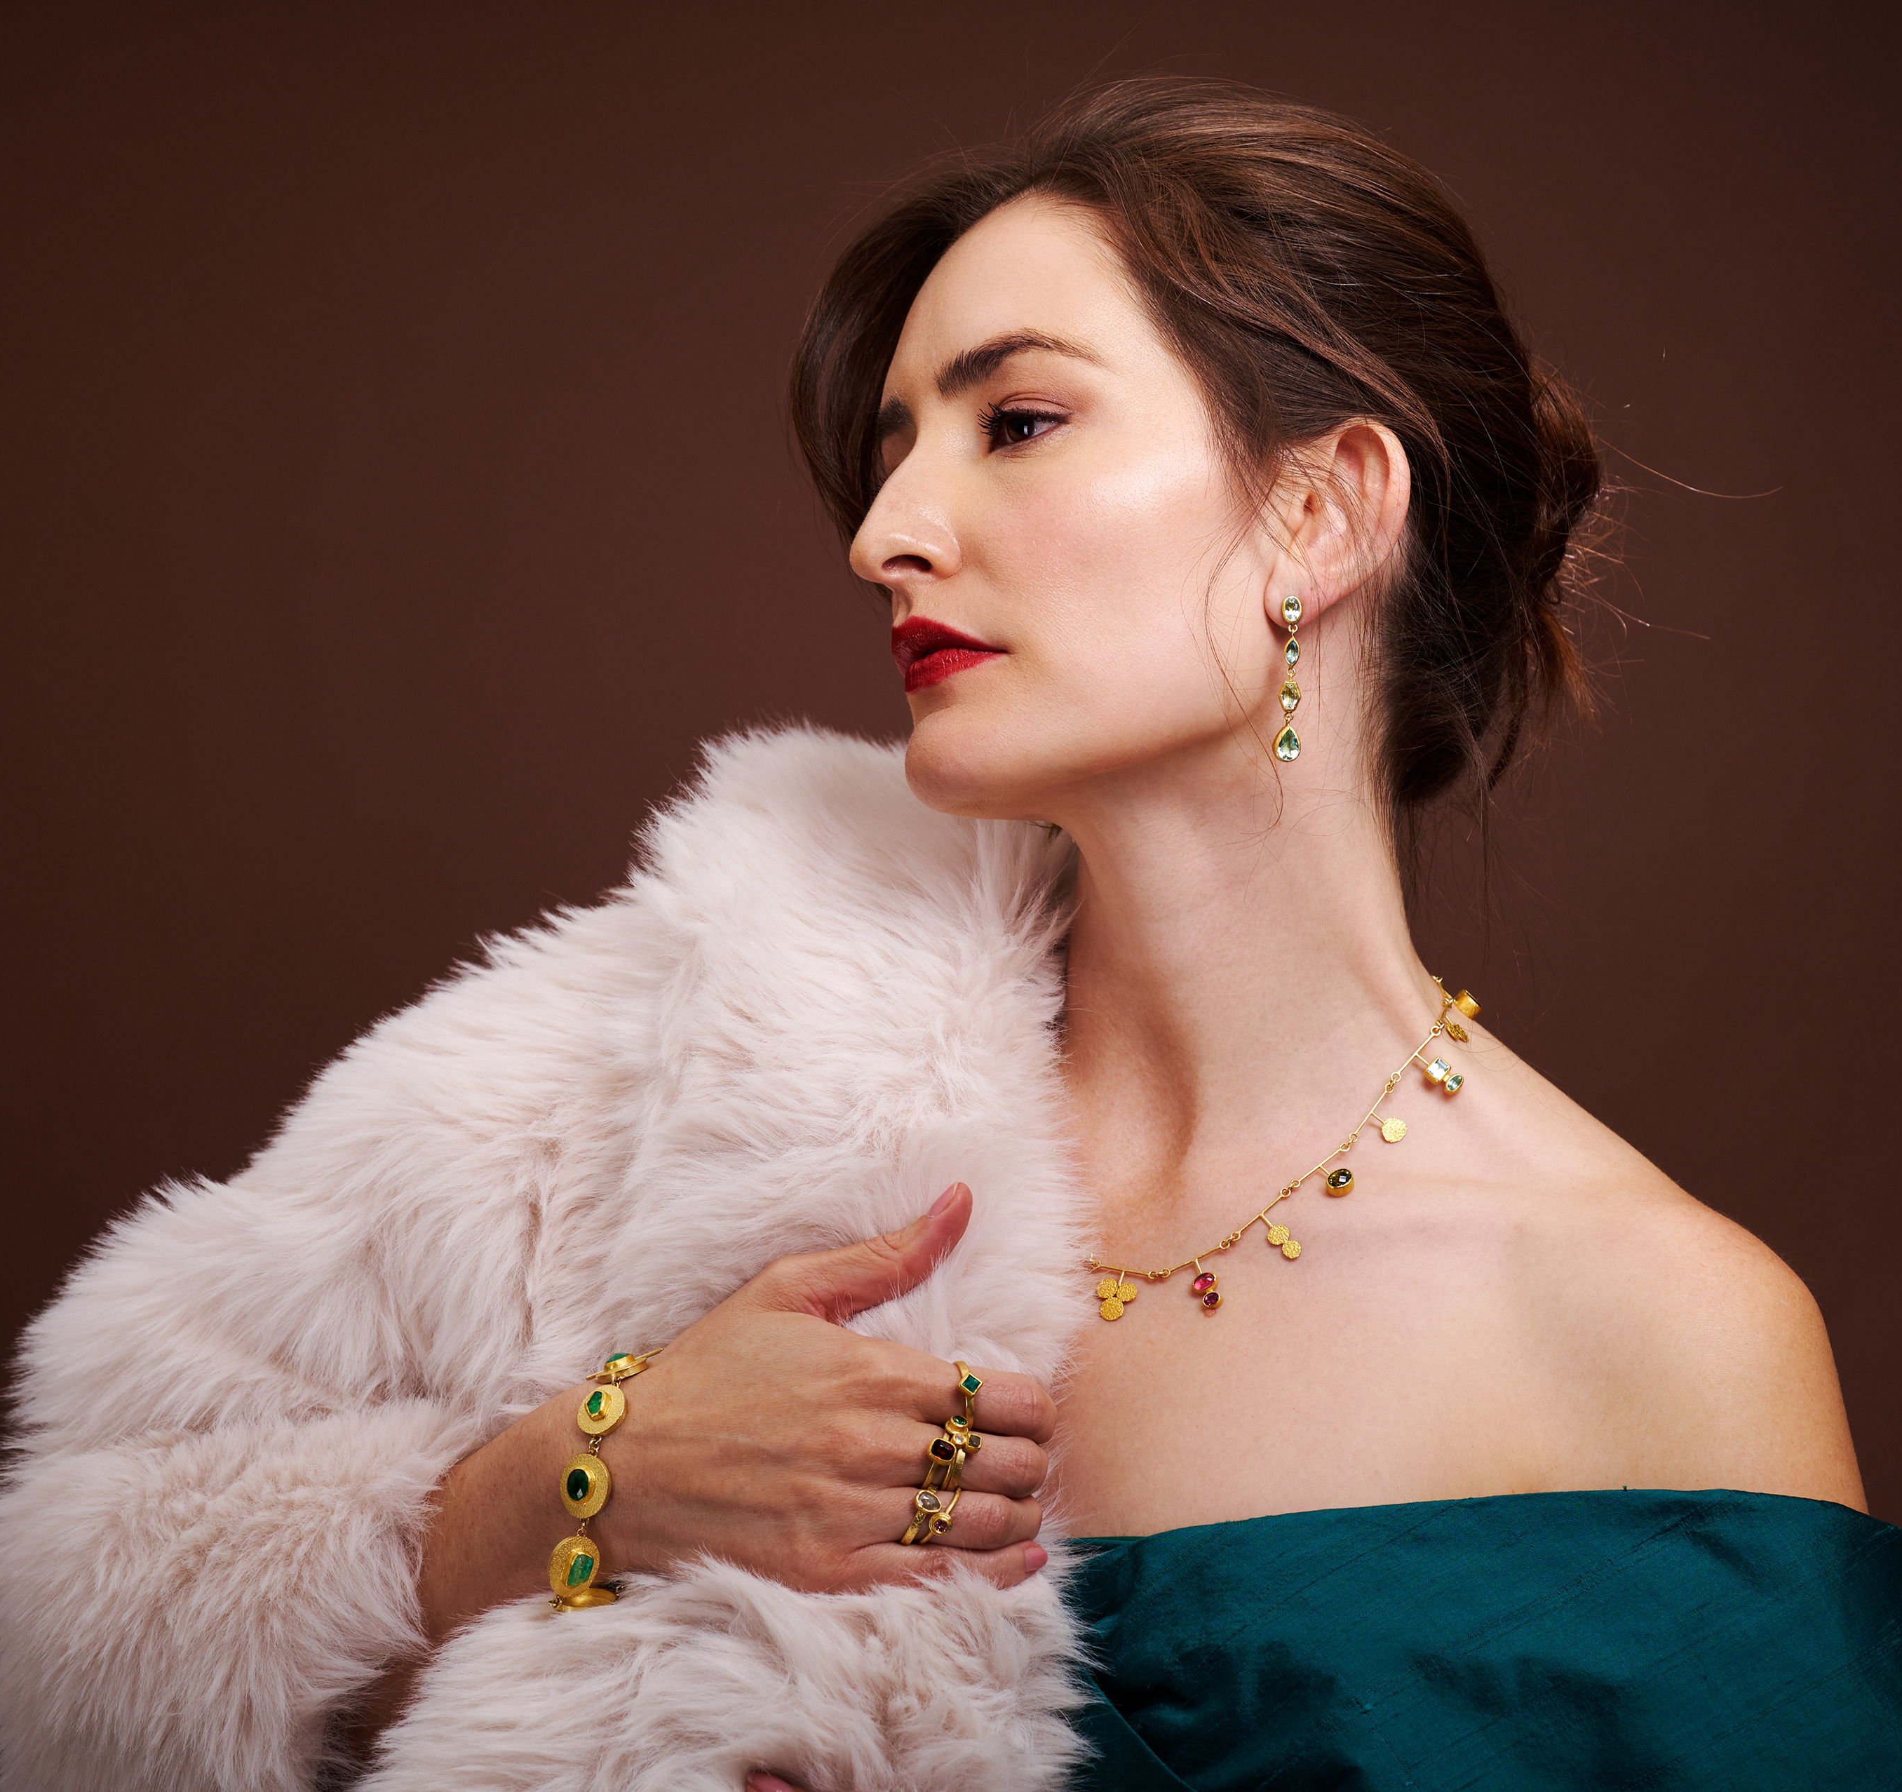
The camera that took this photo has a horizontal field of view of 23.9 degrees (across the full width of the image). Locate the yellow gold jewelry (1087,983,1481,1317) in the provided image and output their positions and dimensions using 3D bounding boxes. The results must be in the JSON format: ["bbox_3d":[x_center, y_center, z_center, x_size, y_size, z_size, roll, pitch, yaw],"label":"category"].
[{"bbox_3d":[0.086,0.071,1.395,0.160,0.112,0.130,0,0,25],"label":"yellow gold jewelry"}]

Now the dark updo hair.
[{"bbox_3d":[0.077,-0.140,1.400,0.240,0.228,0.180,4,-5,-30],"label":"dark updo hair"}]

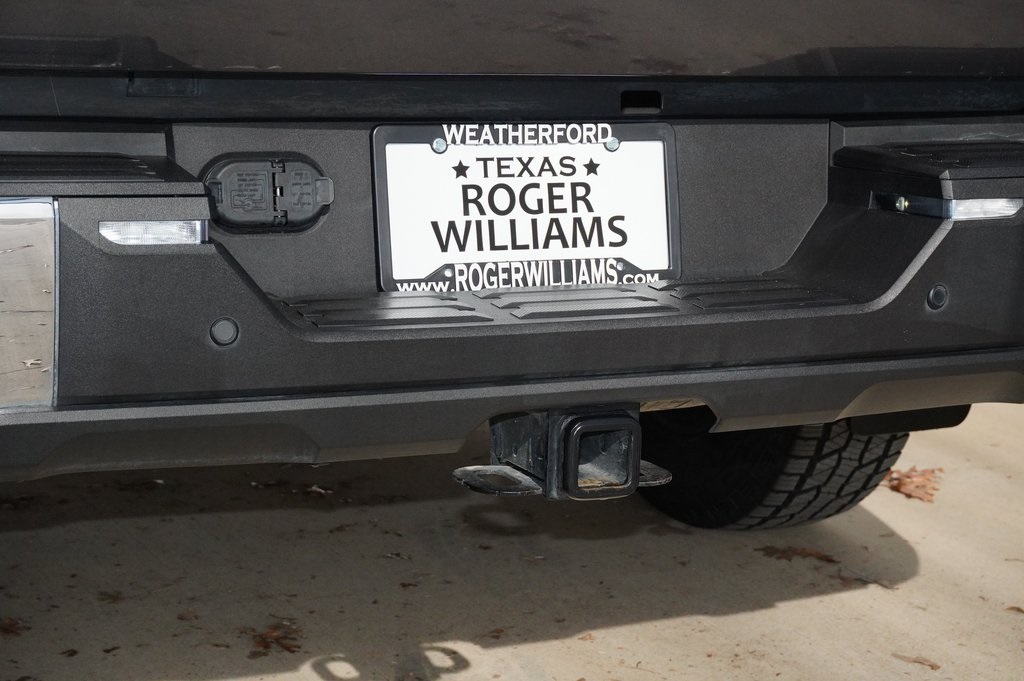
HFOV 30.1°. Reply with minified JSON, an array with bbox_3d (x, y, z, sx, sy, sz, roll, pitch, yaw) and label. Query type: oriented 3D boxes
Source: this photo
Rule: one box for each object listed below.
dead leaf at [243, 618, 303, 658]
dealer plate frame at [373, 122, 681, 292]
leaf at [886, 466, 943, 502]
[{"bbox_3d":[-0.324,0.399,2.568,0.082,0.022,0.115,-1,8,-7],"label":"dead leaf"},{"bbox_3d":[0.018,-0.126,1.815,0.309,0.157,0.014,-3,0,-22],"label":"dealer plate frame"},{"bbox_3d":[0.737,0.264,3.501,0.115,0.035,0.140,2,8,12],"label":"leaf"}]

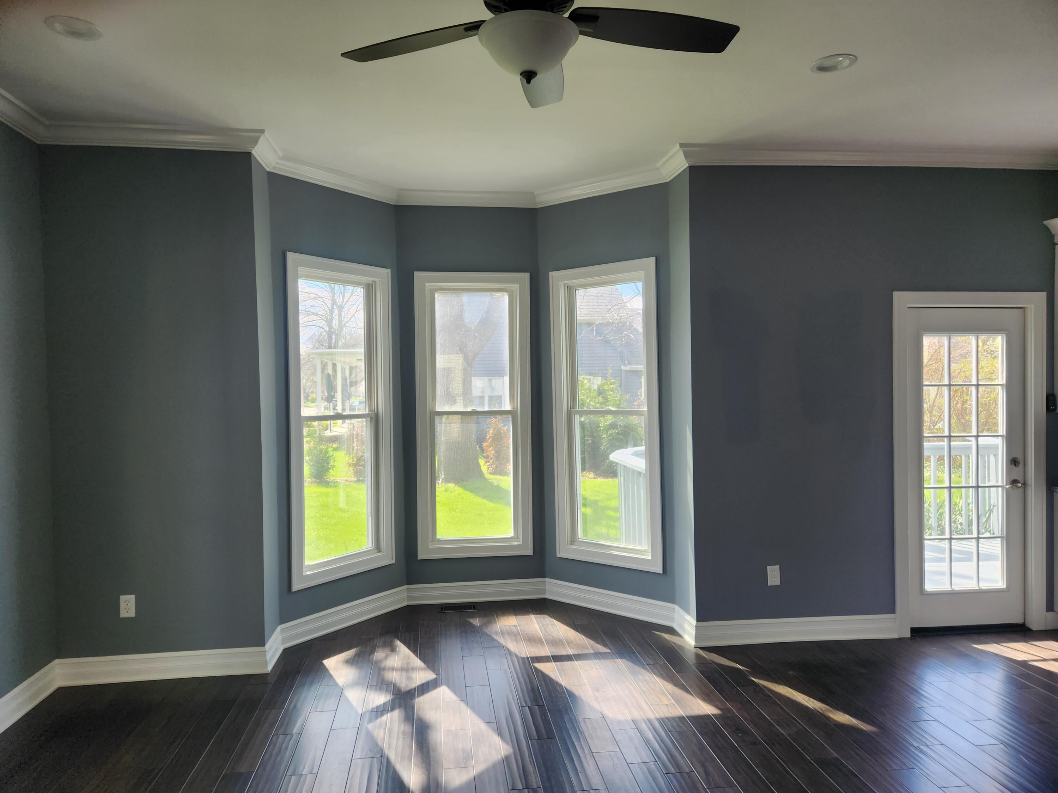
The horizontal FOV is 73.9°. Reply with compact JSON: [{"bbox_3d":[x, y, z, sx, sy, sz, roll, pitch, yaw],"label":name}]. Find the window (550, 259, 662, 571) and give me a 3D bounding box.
[{"bbox_3d":[0.545,0.129,4.996,0.872,2.126,0.100,0,1,38],"label":"window"}]

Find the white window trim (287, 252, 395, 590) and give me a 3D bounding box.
[{"bbox_3d":[-1.238,0.159,4.694,0.070,2.098,0.849,0,1,37],"label":"white window trim"}]

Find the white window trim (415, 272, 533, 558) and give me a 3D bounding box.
[{"bbox_3d":[-0.403,0.138,5.195,0.849,2.098,0.070,-1,1,-7],"label":"white window trim"}]

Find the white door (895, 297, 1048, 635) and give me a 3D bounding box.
[{"bbox_3d":[2.780,0.423,4.452,0.994,2.154,0.110,-1,1,-4],"label":"white door"}]

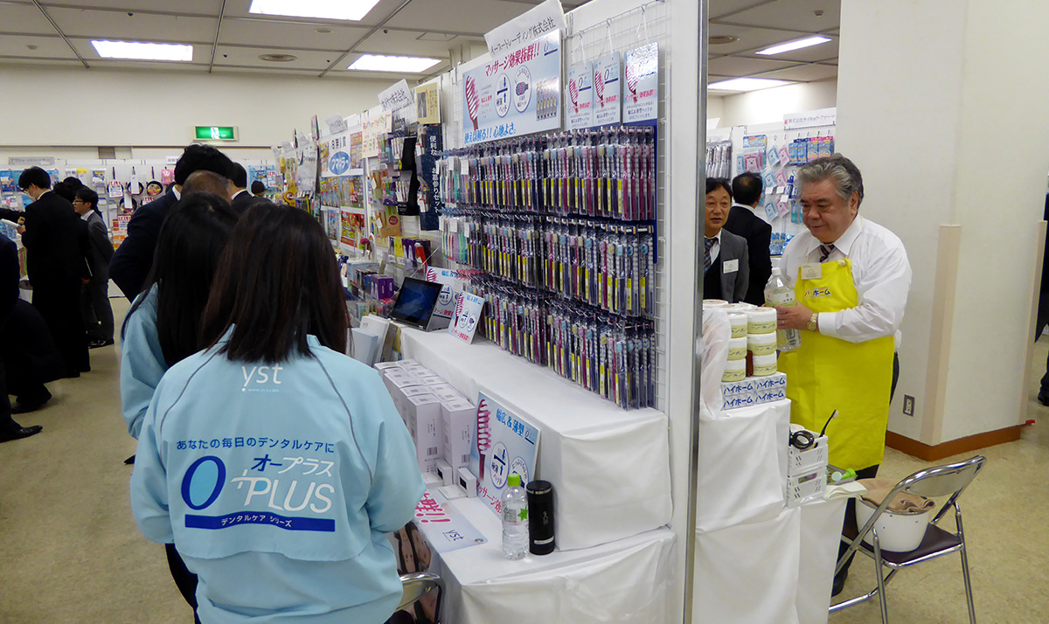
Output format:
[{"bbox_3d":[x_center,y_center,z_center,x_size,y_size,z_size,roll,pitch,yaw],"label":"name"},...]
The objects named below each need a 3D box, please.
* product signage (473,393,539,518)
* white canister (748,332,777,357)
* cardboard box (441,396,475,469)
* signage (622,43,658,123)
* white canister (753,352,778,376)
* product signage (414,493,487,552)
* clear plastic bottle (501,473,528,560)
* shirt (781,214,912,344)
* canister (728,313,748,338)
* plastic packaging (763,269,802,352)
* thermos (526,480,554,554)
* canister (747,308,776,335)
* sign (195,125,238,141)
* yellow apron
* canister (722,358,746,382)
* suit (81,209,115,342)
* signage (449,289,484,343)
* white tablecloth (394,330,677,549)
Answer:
[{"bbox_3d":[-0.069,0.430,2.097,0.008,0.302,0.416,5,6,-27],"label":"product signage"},{"bbox_3d":[0.668,0.084,2.050,0.080,0.061,0.080,-6,11,-24],"label":"white canister"},{"bbox_3d":[-0.213,0.419,2.364,0.083,0.240,0.112,-6,11,-24],"label":"cardboard box"},{"bbox_3d":[0.294,-0.578,1.848,0.008,0.182,0.157,-6,11,-24],"label":"signage"},{"bbox_3d":[0.666,0.142,2.046,0.078,0.060,0.078,-6,11,-24],"label":"white canister"},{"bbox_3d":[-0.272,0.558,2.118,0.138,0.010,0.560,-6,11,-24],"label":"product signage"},{"bbox_3d":[-0.022,0.507,1.810,0.065,0.207,0.065,-1,10,0],"label":"clear plastic bottle"},{"bbox_3d":[1.155,-0.108,2.673,0.390,0.470,0.480,-8,12,-34],"label":"shirt"},{"bbox_3d":[0.566,0.034,1.978,0.078,0.060,0.078,-6,11,-24],"label":"canister"},{"bbox_3d":[0.895,-0.009,2.520,0.102,0.295,0.090,-7,0,6],"label":"plastic packaging"},{"bbox_3d":[0.043,0.532,1.883,0.065,0.174,0.065,-1,10,0],"label":"thermos"},{"bbox_3d":[0.667,0.025,2.039,0.080,0.061,0.080,-1,10,0],"label":"canister"},{"bbox_3d":[-5.248,-3.038,12.386,0.667,0.234,0.100,-6,11,-24],"label":"sign"},{"bbox_3d":[1.133,0.194,2.690,0.280,0.770,0.420,-8,12,-34],"label":"yellow apron"},{"bbox_3d":[0.568,0.153,1.999,0.078,0.060,0.078,-6,11,-24],"label":"canister"},{"bbox_3d":[-4.611,-0.388,7.839,0.360,1.430,0.500,-6,11,-24],"label":"suit"},{"bbox_3d":[-0.232,0.018,2.880,0.012,0.182,0.259,17,1,-26],"label":"signage"},{"bbox_3d":[-0.074,0.324,2.526,0.323,0.317,1.477,-6,11,-24],"label":"white tablecloth"}]

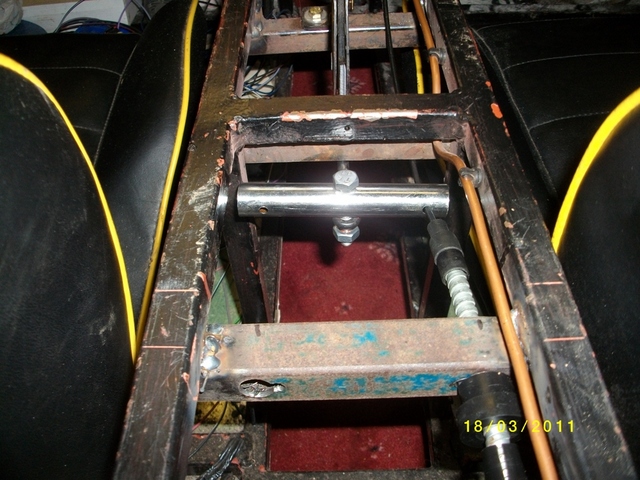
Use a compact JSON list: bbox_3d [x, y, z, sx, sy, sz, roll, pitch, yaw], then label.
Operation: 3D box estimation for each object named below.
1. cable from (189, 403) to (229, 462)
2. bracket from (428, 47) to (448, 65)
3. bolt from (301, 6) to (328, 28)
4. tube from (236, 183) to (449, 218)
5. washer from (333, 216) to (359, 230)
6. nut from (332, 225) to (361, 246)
[{"bbox_3d":[-0.087,0.149,0.460,0.033,0.025,0.048,-1,50,0],"label":"cable"},{"bbox_3d":[0.109,-0.170,0.545,0.018,0.013,0.012,-1,50,0],"label":"bracket"},{"bbox_3d":[-0.004,-0.226,0.600,0.025,0.011,0.024,-1,50,0],"label":"bolt"},{"bbox_3d":[0.018,-0.030,0.449,0.160,0.025,0.025,0,50,2],"label":"tube"},{"bbox_3d":[0.019,-0.017,0.428,0.020,0.003,0.020,-1,51,1],"label":"washer"},{"bbox_3d":[0.022,-0.008,0.480,0.021,0.010,0.019,0,48,3],"label":"nut"}]

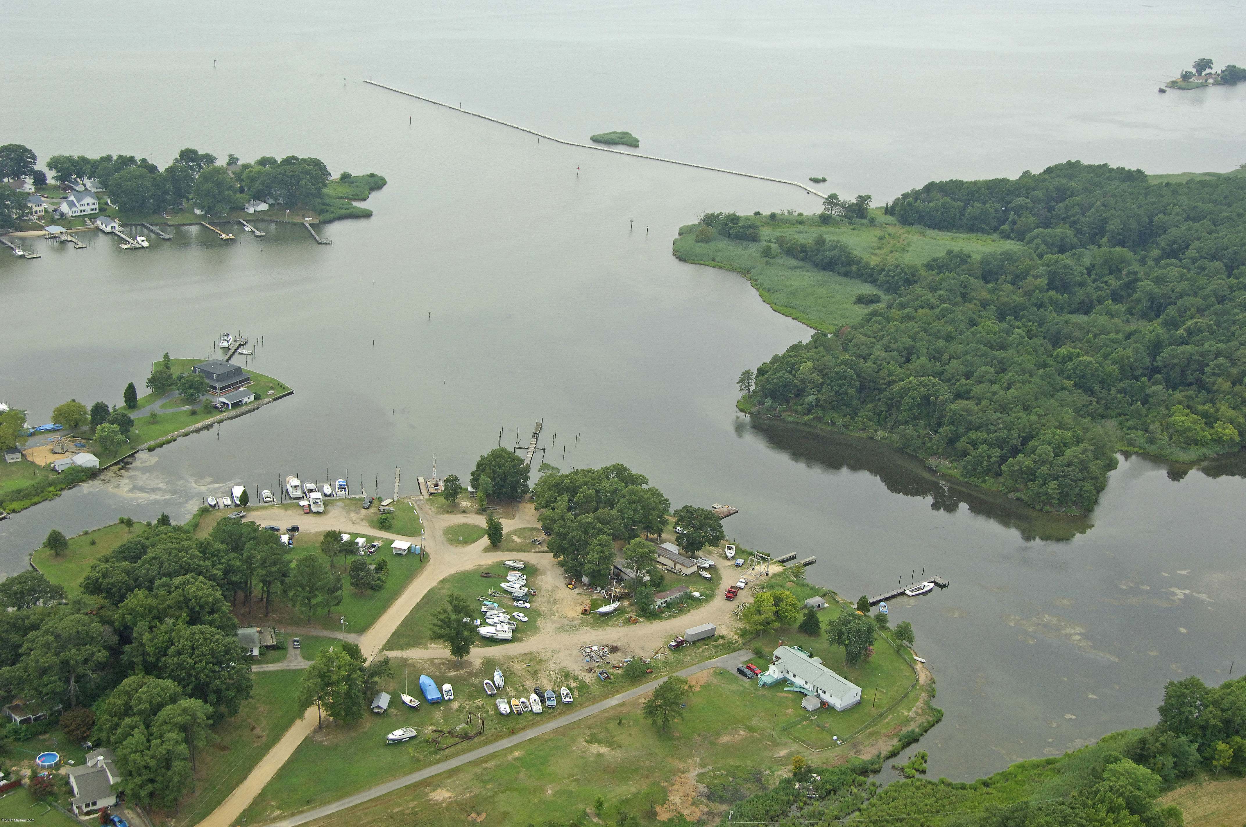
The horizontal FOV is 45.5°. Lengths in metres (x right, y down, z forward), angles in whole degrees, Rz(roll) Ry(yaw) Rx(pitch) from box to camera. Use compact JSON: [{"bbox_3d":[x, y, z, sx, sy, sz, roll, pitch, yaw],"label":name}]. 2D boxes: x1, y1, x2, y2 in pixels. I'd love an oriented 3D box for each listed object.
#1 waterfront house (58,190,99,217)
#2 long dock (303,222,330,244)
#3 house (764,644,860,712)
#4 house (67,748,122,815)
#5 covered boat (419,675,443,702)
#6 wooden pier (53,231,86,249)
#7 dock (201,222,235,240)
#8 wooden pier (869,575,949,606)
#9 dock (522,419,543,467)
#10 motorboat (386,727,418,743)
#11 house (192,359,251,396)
[{"bbox_3d":[-286.660,-111.000,784.360,15.000,9.500,13.300,-13,28,-38],"label":"waterfront house"},{"bbox_3d":[-161.830,-95.570,787.280,7.200,1.800,39.500,-4,24,-22],"label":"long dock"},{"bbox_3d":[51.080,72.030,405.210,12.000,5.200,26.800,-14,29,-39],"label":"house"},{"bbox_3d":[-120.340,83.250,338.580,11.500,6.200,16.400,-10,26,-32],"label":"house"},{"bbox_3d":[-50.610,71.800,387.230,3.500,2.400,11.500,-5,24,-23],"label":"covered boat"},{"bbox_3d":[-277.050,-87.870,743.000,5.900,1.800,34.300,-13,28,-38],"label":"wooden pier"},{"bbox_3d":[-212.910,-95.970,777.190,6.200,1.800,33.000,-12,27,-36],"label":"dock"},{"bbox_3d":[86.740,56.160,461.030,38.000,2.000,6.300,-12,27,-37],"label":"wooden pier"},{"bbox_3d":[-33.550,12.020,544.660,2.700,2.600,46.000,6,22,2],"label":"dock"},{"bbox_3d":[-54.500,79.520,366.780,7.200,2.600,2.500,-5,24,-24],"label":"motorboat"},{"bbox_3d":[-156.710,-15.530,575.830,19.000,7.800,17.700,17,25,27],"label":"house"}]

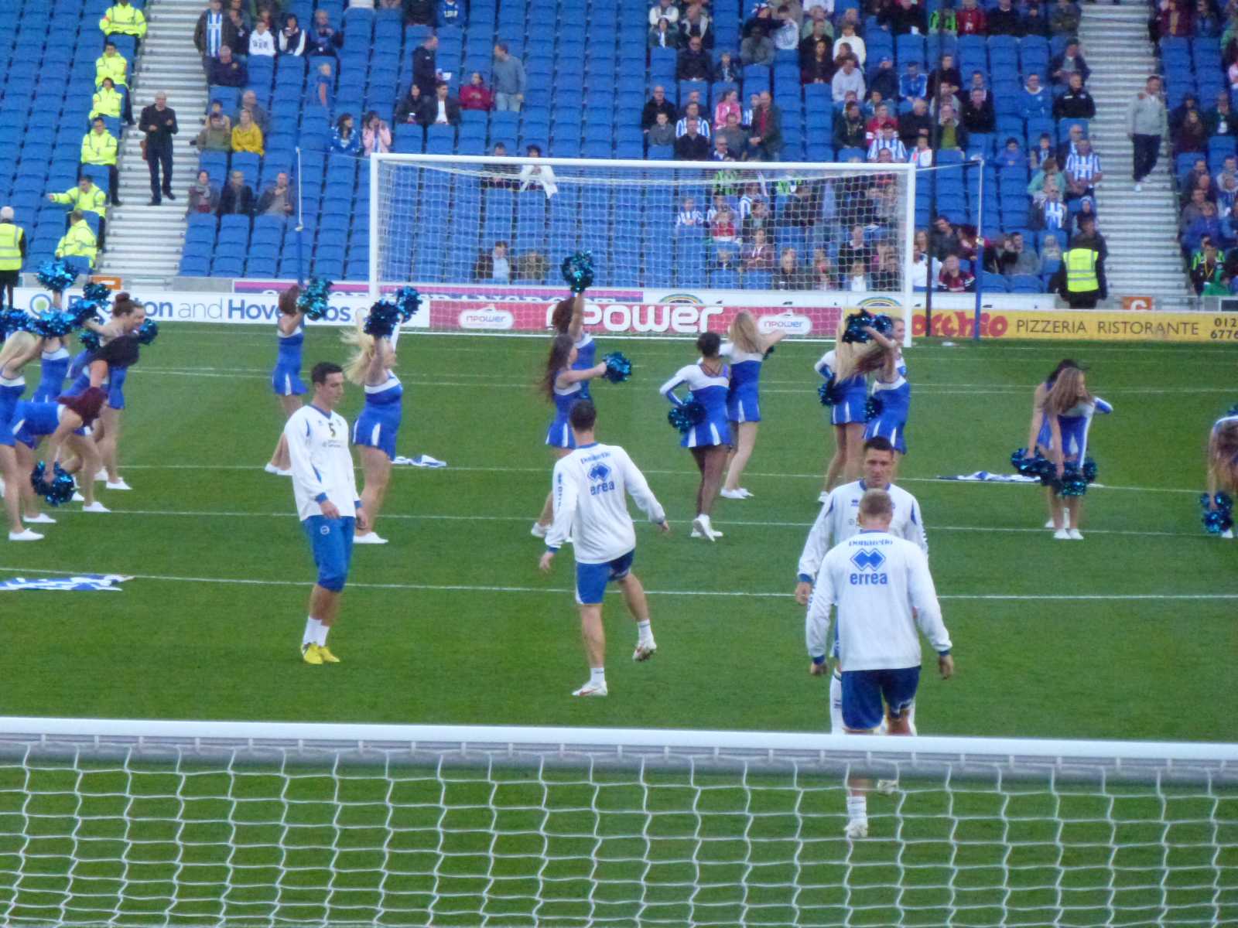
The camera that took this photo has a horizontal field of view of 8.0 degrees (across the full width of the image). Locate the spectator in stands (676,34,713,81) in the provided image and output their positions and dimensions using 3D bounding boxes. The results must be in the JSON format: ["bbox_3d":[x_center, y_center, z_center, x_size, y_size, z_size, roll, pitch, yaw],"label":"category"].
[{"bbox_3d":[1.208,-6.188,141.700,0.570,1.290,0.750,1,3,0],"label":"spectator in stands"}]

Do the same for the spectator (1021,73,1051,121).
[{"bbox_3d":[6.652,-5.638,142.222,0.520,1.220,0.800,1,3,0],"label":"spectator"}]

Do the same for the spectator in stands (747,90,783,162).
[{"bbox_3d":[2.263,-4.950,138.000,0.540,1.670,0.420,2,3,24],"label":"spectator in stands"}]

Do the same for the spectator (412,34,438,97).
[{"bbox_3d":[-3.110,-5.984,142.351,0.400,1.760,0.500,3,3,32],"label":"spectator"}]

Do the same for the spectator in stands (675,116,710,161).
[{"bbox_3d":[1.130,-4.760,138.509,0.540,1.280,0.750,1,3,0],"label":"spectator in stands"}]

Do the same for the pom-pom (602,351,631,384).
[{"bbox_3d":[-0.019,-0.748,68.889,0.240,0.250,0.240,1,3,0],"label":"pom-pom"}]

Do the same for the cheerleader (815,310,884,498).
[{"bbox_3d":[1.958,-0.466,75.900,0.600,1.620,0.560,3,3,35],"label":"cheerleader"}]

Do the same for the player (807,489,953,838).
[{"bbox_3d":[1.320,1.009,45.000,0.740,1.770,0.620,1,3,0],"label":"player"}]

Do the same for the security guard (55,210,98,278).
[{"bbox_3d":[-8.132,-3.168,133.399,0.600,1.270,0.750,2,3,22],"label":"security guard"}]

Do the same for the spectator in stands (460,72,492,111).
[{"bbox_3d":[-2.252,-5.563,140.100,0.500,1.200,0.720,1,3,6],"label":"spectator in stands"}]

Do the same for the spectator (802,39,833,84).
[{"bbox_3d":[3.159,-6.150,142.159,0.500,1.270,0.750,1,3,0],"label":"spectator"}]

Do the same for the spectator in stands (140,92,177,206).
[{"bbox_3d":[-7.165,-4.915,138.600,0.570,1.770,0.420,1,2,0],"label":"spectator in stands"}]

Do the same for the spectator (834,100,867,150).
[{"bbox_3d":[3.637,-5.098,140.329,0.520,1.280,0.720,1,3,0],"label":"spectator"}]

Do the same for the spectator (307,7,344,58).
[{"bbox_3d":[-4.796,-6.719,144.227,0.570,1.300,0.780,1,2,-3],"label":"spectator"}]

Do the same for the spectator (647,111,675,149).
[{"bbox_3d":[0.639,-4.934,139.236,0.450,1.140,0.680,1,3,0],"label":"spectator"}]

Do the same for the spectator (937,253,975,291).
[{"bbox_3d":[5.019,-2.516,132.925,0.550,1.220,0.780,1,2,0],"label":"spectator"}]

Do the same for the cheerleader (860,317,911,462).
[{"bbox_3d":[2.164,-0.327,72.600,0.600,1.700,0.500,3,3,35],"label":"cheerleader"}]

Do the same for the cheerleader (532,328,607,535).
[{"bbox_3d":[-0.394,-0.219,68.864,0.600,1.590,0.500,1,3,-6],"label":"cheerleader"}]

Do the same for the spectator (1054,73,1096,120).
[{"bbox_3d":[7.250,-5.590,141.827,0.630,1.280,0.780,1,2,0],"label":"spectator"}]

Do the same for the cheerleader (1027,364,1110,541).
[{"bbox_3d":[3.623,-0.104,71.200,0.620,1.390,0.580,1,3,-8],"label":"cheerleader"}]

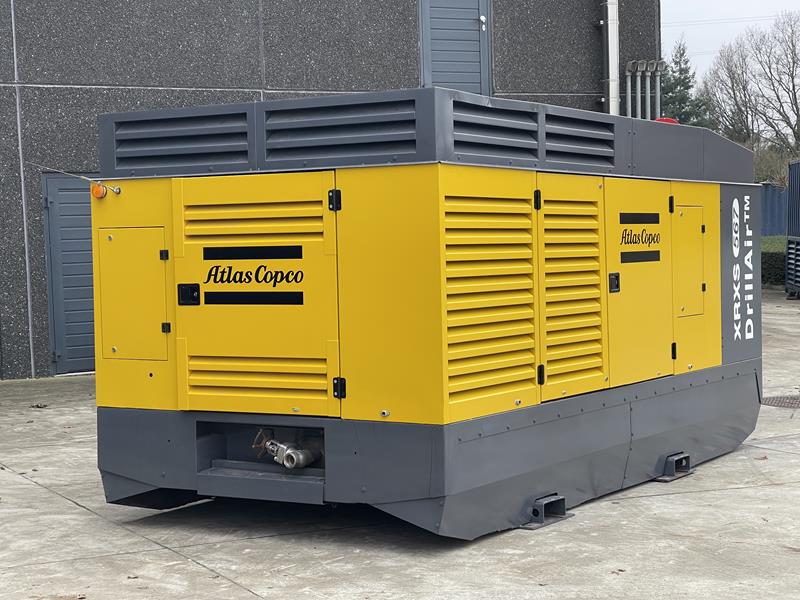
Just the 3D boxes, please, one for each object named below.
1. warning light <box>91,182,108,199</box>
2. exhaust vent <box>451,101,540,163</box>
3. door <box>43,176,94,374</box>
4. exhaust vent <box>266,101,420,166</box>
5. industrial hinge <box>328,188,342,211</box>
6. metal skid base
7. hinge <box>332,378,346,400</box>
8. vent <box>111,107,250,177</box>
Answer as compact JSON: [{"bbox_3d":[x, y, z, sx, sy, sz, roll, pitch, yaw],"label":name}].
[{"bbox_3d":[-1.545,-0.559,7.626,0.075,0.078,0.055,0,2,32],"label":"warning light"},{"bbox_3d":[0.455,-0.804,7.104,0.060,0.240,0.845,0,2,32],"label":"exhaust vent"},{"bbox_3d":[-3.589,-0.275,17.180,1.020,2.255,0.090,-3,2,-24],"label":"door"},{"bbox_3d":[-0.276,-0.785,6.918,0.855,0.245,0.060,0,2,32],"label":"exhaust vent"},{"bbox_3d":[-0.300,-0.462,6.879,0.072,0.096,0.024,0,2,32],"label":"industrial hinge"},{"bbox_3d":[0.452,0.780,8.962,2.100,0.610,4.240,0,2,32],"label":"metal skid base"},{"bbox_3d":[-0.279,0.411,6.906,0.074,0.096,0.024,0,2,32],"label":"hinge"},{"bbox_3d":[-1.091,-0.792,7.427,0.870,0.260,0.060,0,2,32],"label":"vent"}]

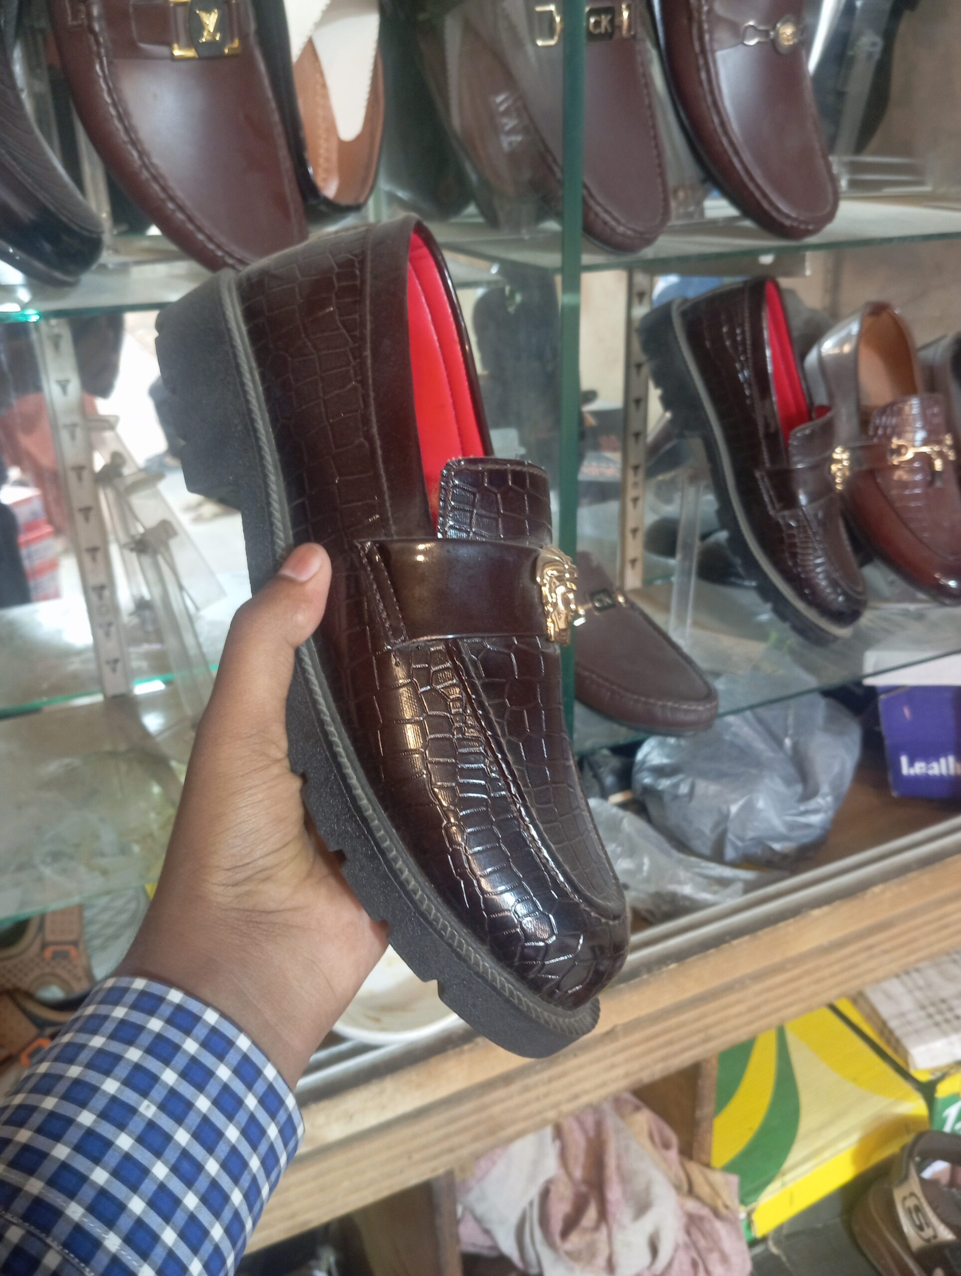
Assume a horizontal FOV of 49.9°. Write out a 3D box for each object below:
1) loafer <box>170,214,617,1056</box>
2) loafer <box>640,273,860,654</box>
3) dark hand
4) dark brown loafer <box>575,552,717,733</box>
[{"bbox_3d":[-0.014,-0.013,0.360,0.108,0.300,0.106,-30,-15,13],"label":"loafer"},{"bbox_3d":[0.239,-0.137,0.809,0.108,0.300,0.105,-23,11,37],"label":"loafer"},{"bbox_3d":[-0.075,0.059,0.346,0.095,0.175,0.100,17,-10,-27],"label":"dark hand"},{"bbox_3d":[0.067,-0.025,0.778,0.100,0.097,0.290,-20,40,-36],"label":"dark brown loafer"}]

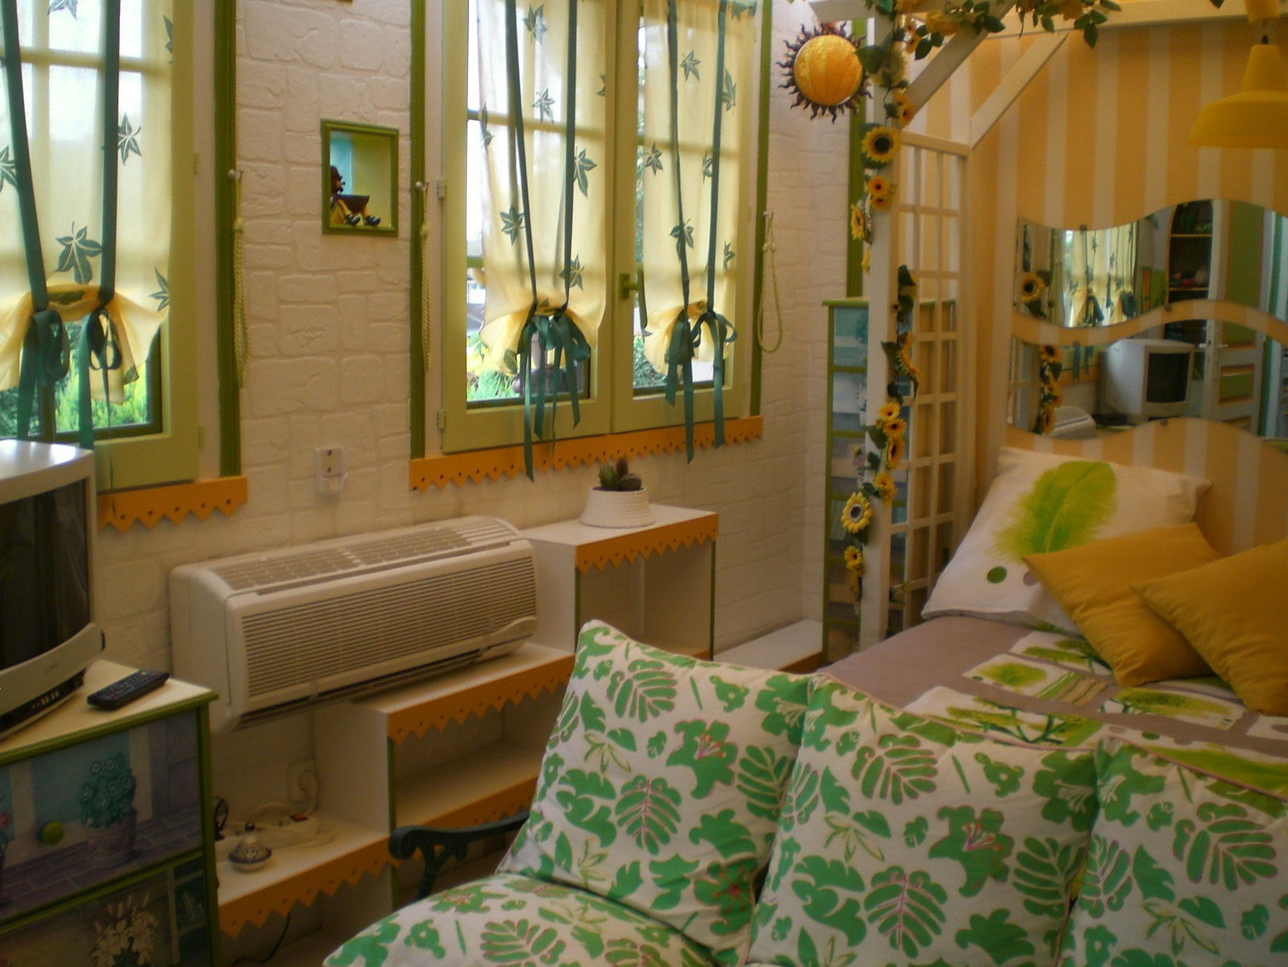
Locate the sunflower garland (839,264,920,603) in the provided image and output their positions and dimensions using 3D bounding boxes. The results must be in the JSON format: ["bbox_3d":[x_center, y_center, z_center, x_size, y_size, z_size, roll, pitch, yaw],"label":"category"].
[{"bbox_3d":[0.616,-0.133,3.768,0.140,0.894,0.135,7,10,35],"label":"sunflower garland"}]

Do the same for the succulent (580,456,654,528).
[{"bbox_3d":[-0.064,0.014,3.479,0.184,0.161,0.184,1,8,0],"label":"succulent"}]

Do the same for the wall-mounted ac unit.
[{"bbox_3d":[-0.539,0.264,2.839,0.207,0.287,0.806,7,10,35],"label":"wall-mounted ac unit"}]

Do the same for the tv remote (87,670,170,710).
[{"bbox_3d":[-0.774,0.308,2.128,0.046,0.017,0.150,3,8,12],"label":"tv remote"}]

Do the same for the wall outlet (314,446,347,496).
[{"bbox_3d":[-0.626,-0.026,2.829,0.022,0.087,0.062,7,10,35],"label":"wall outlet"}]

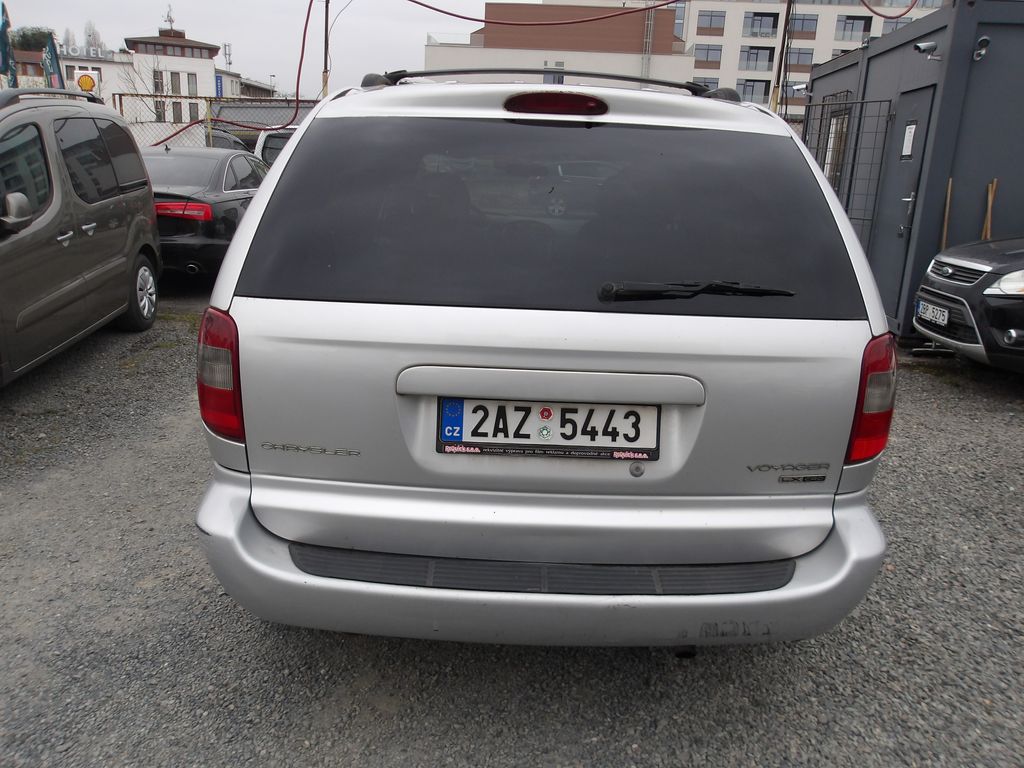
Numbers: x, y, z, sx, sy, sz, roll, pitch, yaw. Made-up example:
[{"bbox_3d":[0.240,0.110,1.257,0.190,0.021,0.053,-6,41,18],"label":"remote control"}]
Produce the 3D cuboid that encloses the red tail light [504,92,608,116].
[{"bbox_3d":[0.125,-0.720,2.057,0.270,0.062,0.050,3,-5,-2],"label":"red tail light"}]

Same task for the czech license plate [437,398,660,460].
[{"bbox_3d":[0.092,0.110,1.931,0.535,0.130,0.020,3,11,-2],"label":"czech license plate"}]

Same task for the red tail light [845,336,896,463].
[{"bbox_3d":[0.913,0.035,2.030,0.165,0.340,0.190,3,9,-2],"label":"red tail light"}]

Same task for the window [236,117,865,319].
[{"bbox_3d":[0.114,-0.436,2.008,1.520,0.510,0.130,3,-17,-2],"label":"window"}]

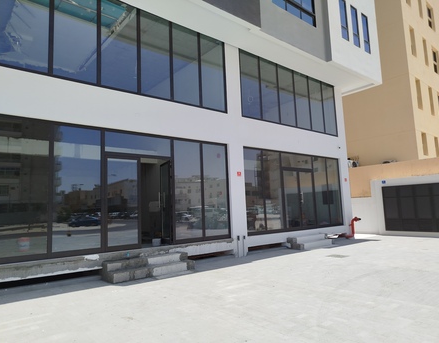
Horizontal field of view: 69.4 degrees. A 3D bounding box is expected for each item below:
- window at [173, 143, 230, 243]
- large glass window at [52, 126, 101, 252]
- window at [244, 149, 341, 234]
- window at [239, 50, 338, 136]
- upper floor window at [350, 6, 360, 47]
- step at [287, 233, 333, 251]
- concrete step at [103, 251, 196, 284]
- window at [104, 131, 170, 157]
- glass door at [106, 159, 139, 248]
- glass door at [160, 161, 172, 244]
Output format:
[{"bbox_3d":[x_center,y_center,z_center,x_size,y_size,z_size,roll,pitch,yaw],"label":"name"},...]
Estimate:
[{"bbox_3d":[-0.517,0.576,9.944,2.170,3.160,0.120,3,-9,-39],"label":"window"},{"bbox_3d":[-3.393,0.403,7.598,1.180,3.060,0.120,3,-9,-39],"label":"large glass window"},{"bbox_3d":[3.342,0.813,13.091,6.280,3.150,0.120,3,-9,-39],"label":"window"},{"bbox_3d":[3.263,-3.114,13.643,6.450,2.600,0.120,3,-9,-39],"label":"window"},{"bbox_3d":[6.371,-6.740,14.807,0.640,1.961,0.100,3,-9,-39],"label":"upper floor window"},{"bbox_3d":[3.595,2.739,12.416,2.000,0.405,0.730,3,-9,-39],"label":"step"},{"bbox_3d":[-1.760,2.426,8.124,2.180,0.395,0.710,3,-9,-39],"label":"concrete step"},{"bbox_3d":[-2.182,-0.687,8.768,2.030,0.790,0.120,3,-9,-39],"label":"window"},{"bbox_3d":[-2.496,0.831,8.257,0.960,2.340,0.100,3,-9,-39],"label":"glass door"},{"bbox_3d":[-1.613,0.950,9.549,0.070,2.330,0.850,3,-9,-39],"label":"glass door"}]

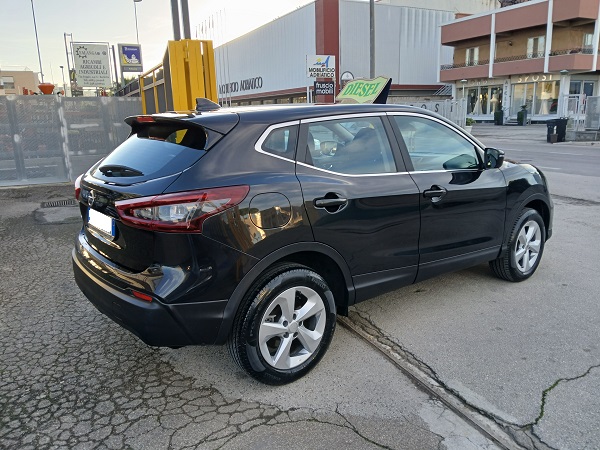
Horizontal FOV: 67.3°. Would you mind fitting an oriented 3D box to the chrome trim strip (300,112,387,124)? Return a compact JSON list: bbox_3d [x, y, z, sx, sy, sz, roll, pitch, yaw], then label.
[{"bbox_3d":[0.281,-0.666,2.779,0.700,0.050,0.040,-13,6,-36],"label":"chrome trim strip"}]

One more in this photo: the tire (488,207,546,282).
[{"bbox_3d":[2.014,0.189,4.158,0.670,0.670,0.220,-10,16,-36],"label":"tire"}]

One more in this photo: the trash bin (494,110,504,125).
[{"bbox_3d":[15.433,-8.386,34.900,0.500,1.200,0.500,-7,14,-24],"label":"trash bin"}]

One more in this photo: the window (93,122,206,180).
[{"bbox_3d":[-0.951,-0.425,2.705,1.180,0.460,0.120,15,-22,51],"label":"window"}]

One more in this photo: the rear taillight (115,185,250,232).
[{"bbox_3d":[-0.602,-0.102,2.282,0.510,0.200,0.500,-10,16,-36],"label":"rear taillight"}]

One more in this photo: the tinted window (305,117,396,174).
[{"bbox_3d":[0.326,-0.470,2.707,0.710,0.395,0.050,-10,-13,-36],"label":"tinted window"}]

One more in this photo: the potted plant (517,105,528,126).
[{"bbox_3d":[16.291,-8.003,33.000,0.540,1.550,0.540,-7,14,-24],"label":"potted plant"}]

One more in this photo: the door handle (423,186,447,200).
[{"bbox_3d":[0.940,-0.211,3.110,0.225,0.075,0.055,-10,16,-36],"label":"door handle"}]

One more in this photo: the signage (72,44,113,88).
[{"bbox_3d":[-8.769,-6.732,19.000,1.550,1.850,0.100,-1,12,0],"label":"signage"}]

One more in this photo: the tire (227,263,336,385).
[{"bbox_3d":[-0.090,0.555,2.583,0.685,0.680,0.220,-10,15,-36],"label":"tire"}]

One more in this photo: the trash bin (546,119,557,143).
[{"bbox_3d":[10.701,-3.992,19.100,0.600,1.000,0.520,-13,18,-39],"label":"trash bin"}]

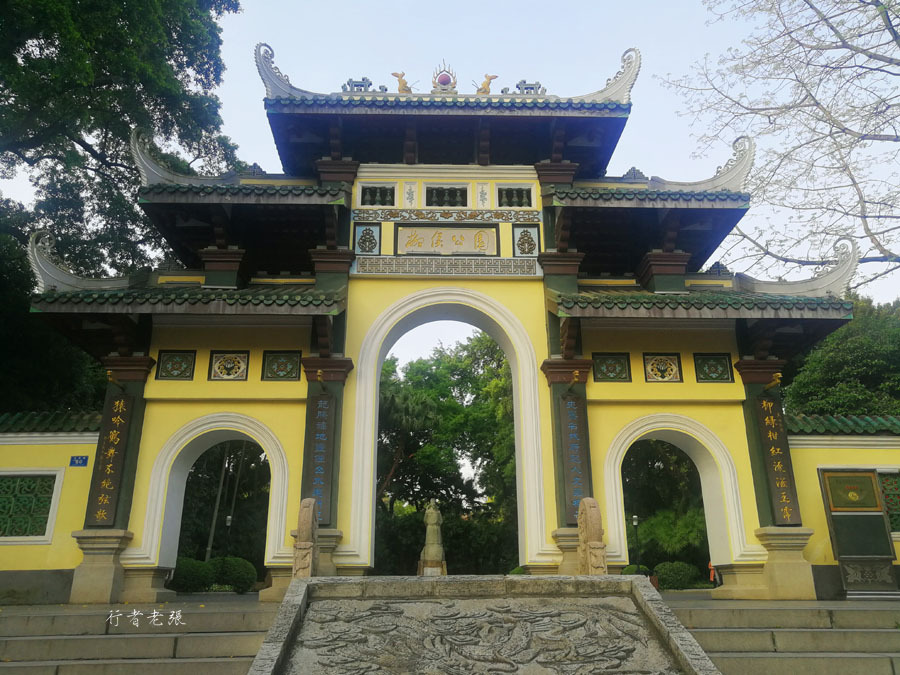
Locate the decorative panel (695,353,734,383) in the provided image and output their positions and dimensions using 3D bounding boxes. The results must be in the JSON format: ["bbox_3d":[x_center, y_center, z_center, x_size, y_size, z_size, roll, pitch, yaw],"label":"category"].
[{"bbox_3d":[4.082,0.472,10.836,0.591,0.469,0.070,0,-19,-2],"label":"decorative panel"}]

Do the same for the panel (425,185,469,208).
[{"bbox_3d":[-0.057,-2.518,12.621,0.765,0.451,0.120,0,-20,-1],"label":"panel"}]

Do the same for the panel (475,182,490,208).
[{"bbox_3d":[0.590,-2.523,12.614,0.267,0.508,0.070,0,-20,-1],"label":"panel"}]

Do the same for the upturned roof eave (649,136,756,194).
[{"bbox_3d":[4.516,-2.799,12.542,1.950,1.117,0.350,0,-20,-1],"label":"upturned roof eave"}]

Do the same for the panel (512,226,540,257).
[{"bbox_3d":[1.254,-1.573,11.418,0.444,0.582,0.070,0,-19,-2],"label":"panel"}]

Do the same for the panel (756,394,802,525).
[{"bbox_3d":[4.723,1.746,10.074,0.372,1.817,0.060,0,-19,-2],"label":"panel"}]

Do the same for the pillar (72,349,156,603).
[{"bbox_3d":[-5.393,2.269,11.419,0.769,3.854,0.820,0,-20,-2],"label":"pillar"}]

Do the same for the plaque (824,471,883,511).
[{"bbox_3d":[6.145,2.365,10.725,0.777,0.578,0.060,0,-20,-1],"label":"plaque"}]

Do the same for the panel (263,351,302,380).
[{"bbox_3d":[-2.747,0.469,11.460,0.630,0.510,0.070,0,-20,-1],"label":"panel"}]

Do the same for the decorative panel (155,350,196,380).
[{"bbox_3d":[-4.746,0.491,12.175,0.659,0.540,0.100,0,-20,-2],"label":"decorative panel"}]

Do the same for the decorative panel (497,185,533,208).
[{"bbox_3d":[1.245,-2.700,13.552,0.724,0.529,0.150,0,-20,-2],"label":"decorative panel"}]

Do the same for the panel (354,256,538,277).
[{"bbox_3d":[-0.056,-1.197,12.084,3.147,0.350,0.100,0,-20,-1],"label":"panel"}]

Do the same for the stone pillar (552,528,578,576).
[{"bbox_3d":[2.022,3.607,11.139,0.823,1.069,0.780,0,-20,-2],"label":"stone pillar"}]

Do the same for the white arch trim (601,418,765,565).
[{"bbox_3d":[3.224,2.160,10.176,2.469,2.165,0.150,0,-19,-2],"label":"white arch trim"}]

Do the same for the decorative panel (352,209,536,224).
[{"bbox_3d":[-0.040,-1.980,11.498,3.142,0.226,0.080,0,-19,-2],"label":"decorative panel"}]

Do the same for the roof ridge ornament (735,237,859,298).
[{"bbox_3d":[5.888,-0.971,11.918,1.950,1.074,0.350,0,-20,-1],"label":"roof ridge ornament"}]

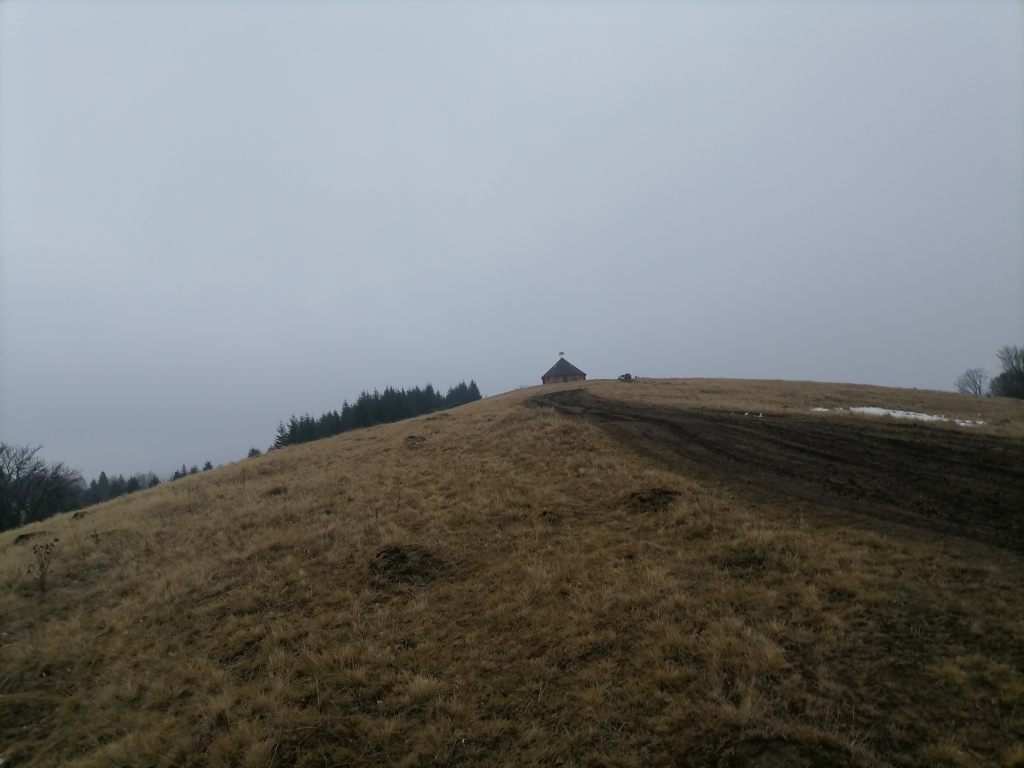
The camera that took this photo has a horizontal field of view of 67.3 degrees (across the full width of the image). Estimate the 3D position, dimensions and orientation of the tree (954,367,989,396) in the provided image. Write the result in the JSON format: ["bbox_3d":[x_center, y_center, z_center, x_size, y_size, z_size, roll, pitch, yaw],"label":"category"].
[{"bbox_3d":[101.570,-0.330,170.000,6.800,7.200,6.600,-7,-3,31],"label":"tree"}]

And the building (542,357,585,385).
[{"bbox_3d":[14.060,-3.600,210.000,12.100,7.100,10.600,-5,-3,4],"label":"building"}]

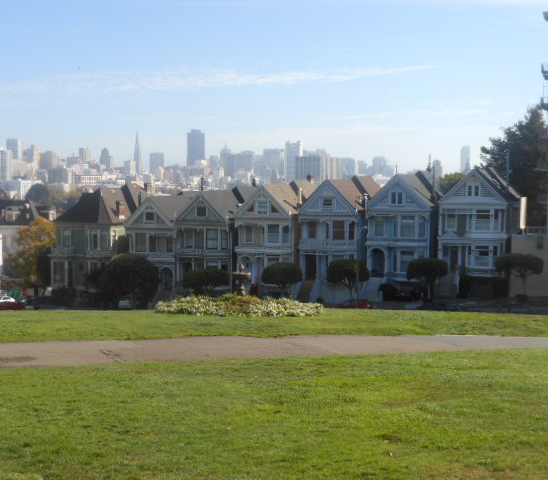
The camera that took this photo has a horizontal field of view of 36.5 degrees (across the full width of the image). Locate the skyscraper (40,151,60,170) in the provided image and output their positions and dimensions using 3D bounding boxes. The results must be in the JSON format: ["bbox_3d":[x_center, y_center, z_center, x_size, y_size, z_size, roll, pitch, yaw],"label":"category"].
[{"bbox_3d":[-638.236,-225.591,2375.894,38.000,58.000,36.000,2,5,20],"label":"skyscraper"}]

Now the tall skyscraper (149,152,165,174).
[{"bbox_3d":[-435.754,-255.223,3098.696,40.000,142.000,40.000,2,5,20],"label":"tall skyscraper"}]

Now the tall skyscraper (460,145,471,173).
[{"bbox_3d":[854.104,-324.847,3710.781,34.000,190.000,30.000,-1,5,-16],"label":"tall skyscraper"}]

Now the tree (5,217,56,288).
[{"bbox_3d":[-28.988,2.092,99.456,6.000,10.000,5.800,2,5,20],"label":"tree"}]

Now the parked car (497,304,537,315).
[{"bbox_3d":[21.121,6.315,71.000,4.500,1.550,1.800,2,4,19],"label":"parked car"}]

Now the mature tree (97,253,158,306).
[{"bbox_3d":[-16.525,4.603,93.850,6.800,5.960,6.300,0,4,0],"label":"mature tree"}]

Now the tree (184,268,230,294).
[{"bbox_3d":[-7.461,4.738,90.625,4.800,3.700,4.500,0,4,0],"label":"tree"}]

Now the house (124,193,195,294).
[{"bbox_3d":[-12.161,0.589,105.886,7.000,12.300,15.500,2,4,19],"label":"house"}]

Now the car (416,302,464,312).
[{"bbox_3d":[14.180,6.022,70.018,4.600,1.470,1.800,-2,3,20],"label":"car"}]

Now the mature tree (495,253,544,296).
[{"bbox_3d":[23.244,3.515,78.774,4.700,4.590,4.500,2,5,20],"label":"mature tree"}]

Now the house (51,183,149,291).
[{"bbox_3d":[-21.386,-0.618,109.504,9.200,13.400,14.500,2,5,20],"label":"house"}]

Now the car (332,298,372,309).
[{"bbox_3d":[7.759,6.523,82.232,4.300,1.500,1.750,2,5,20],"label":"car"}]

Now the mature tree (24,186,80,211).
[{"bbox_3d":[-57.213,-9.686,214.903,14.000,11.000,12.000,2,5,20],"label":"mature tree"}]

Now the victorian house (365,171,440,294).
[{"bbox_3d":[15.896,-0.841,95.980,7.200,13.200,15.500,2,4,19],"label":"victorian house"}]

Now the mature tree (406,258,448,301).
[{"bbox_3d":[15.094,3.971,81.815,4.100,4.220,4.100,2,5,20],"label":"mature tree"}]

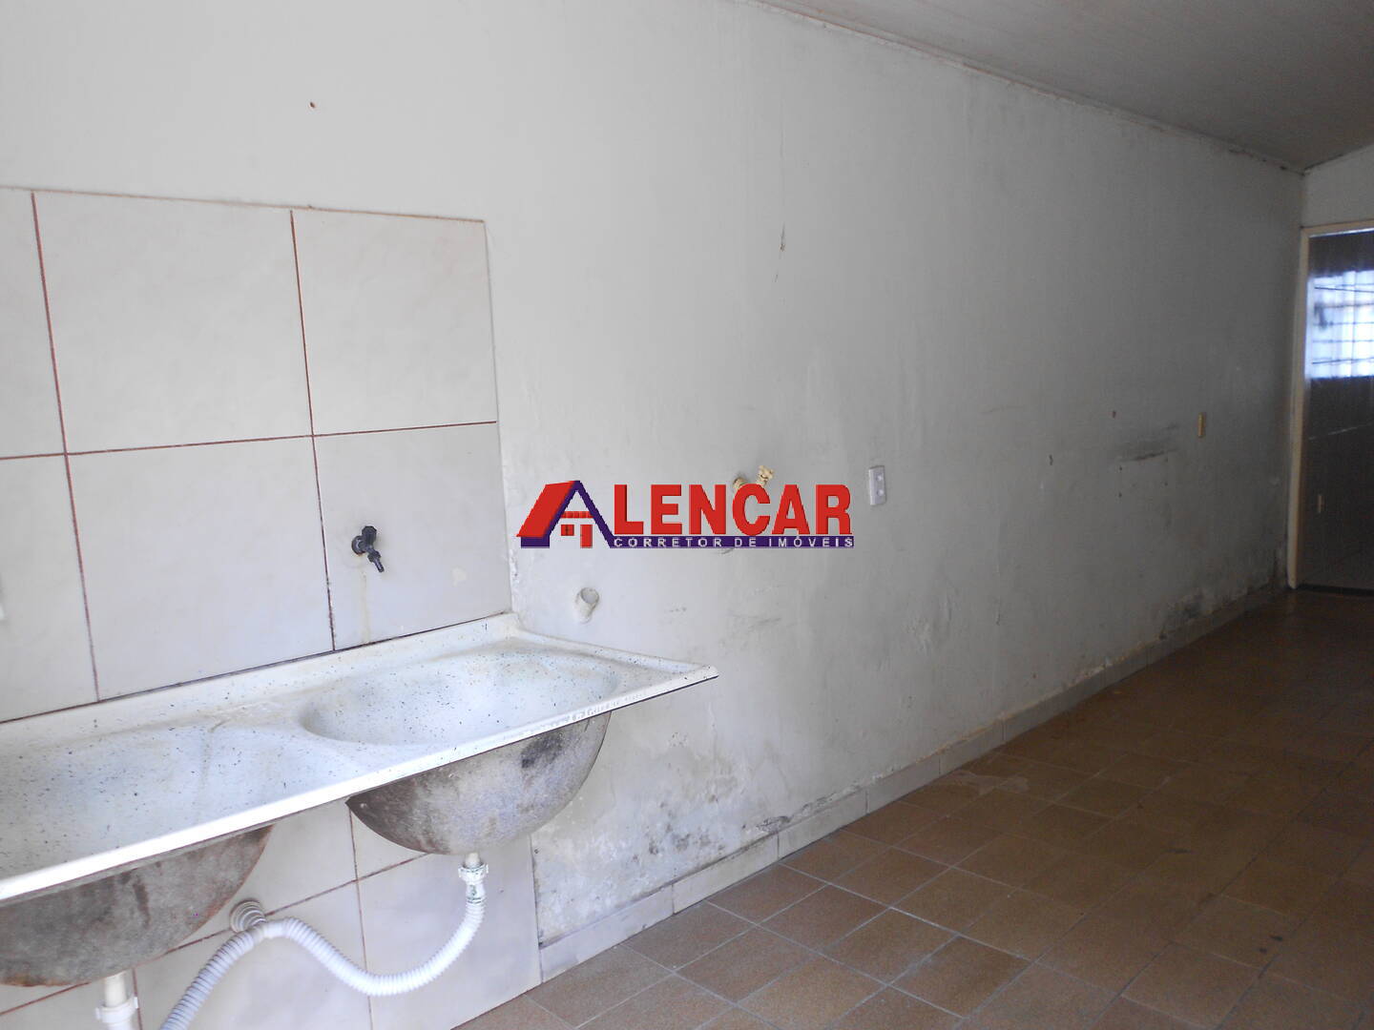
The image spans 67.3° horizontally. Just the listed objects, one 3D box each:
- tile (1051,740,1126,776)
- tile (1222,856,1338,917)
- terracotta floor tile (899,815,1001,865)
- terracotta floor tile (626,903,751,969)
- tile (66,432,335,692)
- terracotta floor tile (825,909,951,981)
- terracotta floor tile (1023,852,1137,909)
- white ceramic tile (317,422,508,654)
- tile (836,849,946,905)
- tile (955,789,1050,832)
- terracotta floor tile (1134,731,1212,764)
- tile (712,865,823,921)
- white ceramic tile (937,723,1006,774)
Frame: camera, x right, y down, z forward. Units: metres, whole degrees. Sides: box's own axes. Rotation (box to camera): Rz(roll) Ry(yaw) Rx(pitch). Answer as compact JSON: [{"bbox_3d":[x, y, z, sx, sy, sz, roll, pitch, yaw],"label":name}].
[{"bbox_3d":[1.461,0.888,3.761,0.294,0.009,0.200,-10,9,-42],"label":"tile"},{"bbox_3d":[1.600,1.008,2.774,0.296,0.010,0.203,-9,9,-43],"label":"tile"},{"bbox_3d":[0.806,0.999,3.153,0.294,0.009,0.200,-10,9,-42],"label":"terracotta floor tile"},{"bbox_3d":[0.009,1.106,2.712,0.296,0.010,0.203,-9,9,-43],"label":"terracotta floor tile"},{"bbox_3d":[-0.890,0.086,1.934,0.428,0.433,0.009,-10,9,-42],"label":"tile"},{"bbox_3d":[0.508,1.076,2.585,0.294,0.010,0.201,-9,9,-43],"label":"terracotta floor tile"},{"bbox_3d":[1.104,1.030,2.898,0.297,0.010,0.203,-10,9,-42],"label":"terracotta floor tile"},{"bbox_3d":[-0.576,0.033,2.226,0.428,0.433,0.009,-10,9,-42],"label":"white ceramic tile"},{"bbox_3d":[0.588,1.036,2.951,0.294,0.009,0.200,-10,9,-42],"label":"tile"},{"bbox_3d":[1.019,0.958,3.341,0.294,0.010,0.201,-9,9,-43],"label":"tile"},{"bbox_3d":[1.828,0.872,3.859,0.297,0.010,0.203,-10,9,-42],"label":"terracotta floor tile"},{"bbox_3d":[0.229,1.070,2.917,0.296,0.010,0.203,-9,9,-43],"label":"tile"},{"bbox_3d":[1.064,0.869,3.853,0.432,0.079,0.010,-9,9,-43],"label":"white ceramic tile"}]

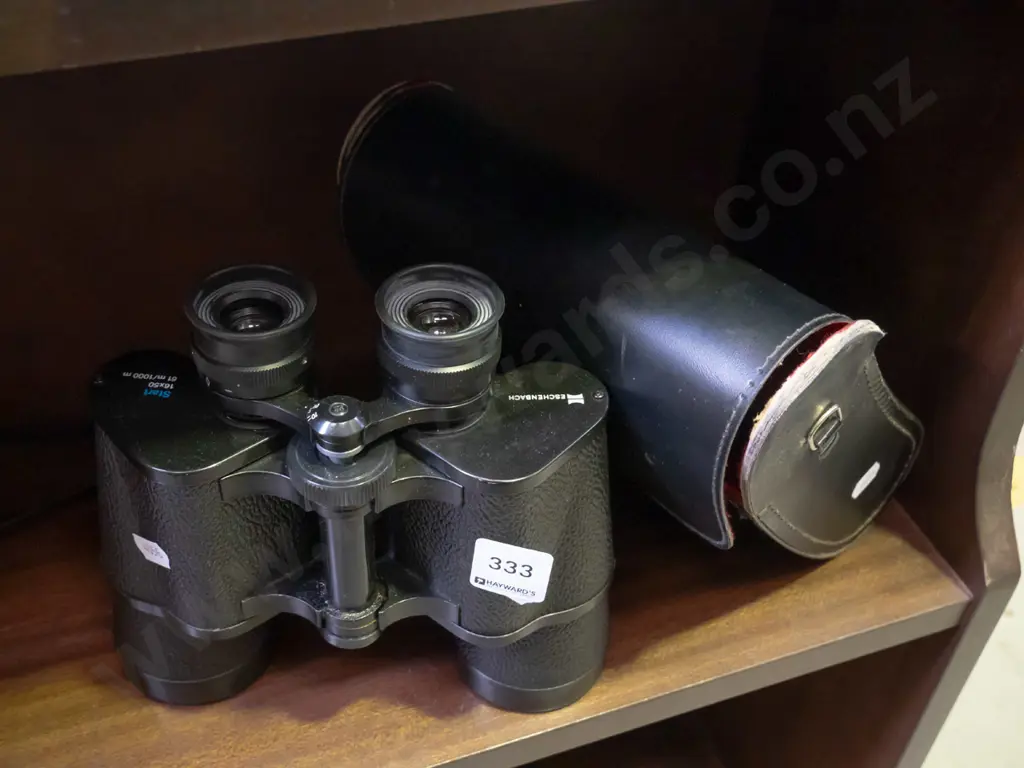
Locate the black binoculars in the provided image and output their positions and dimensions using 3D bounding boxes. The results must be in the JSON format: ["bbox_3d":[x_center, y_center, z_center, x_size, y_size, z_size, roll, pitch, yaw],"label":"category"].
[{"bbox_3d":[-0.052,0.036,0.415,0.182,0.171,0.072,2,40,-2],"label":"black binoculars"}]

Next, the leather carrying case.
[{"bbox_3d":[0.046,-0.019,0.510,0.216,0.182,0.092,37,93,33],"label":"leather carrying case"}]

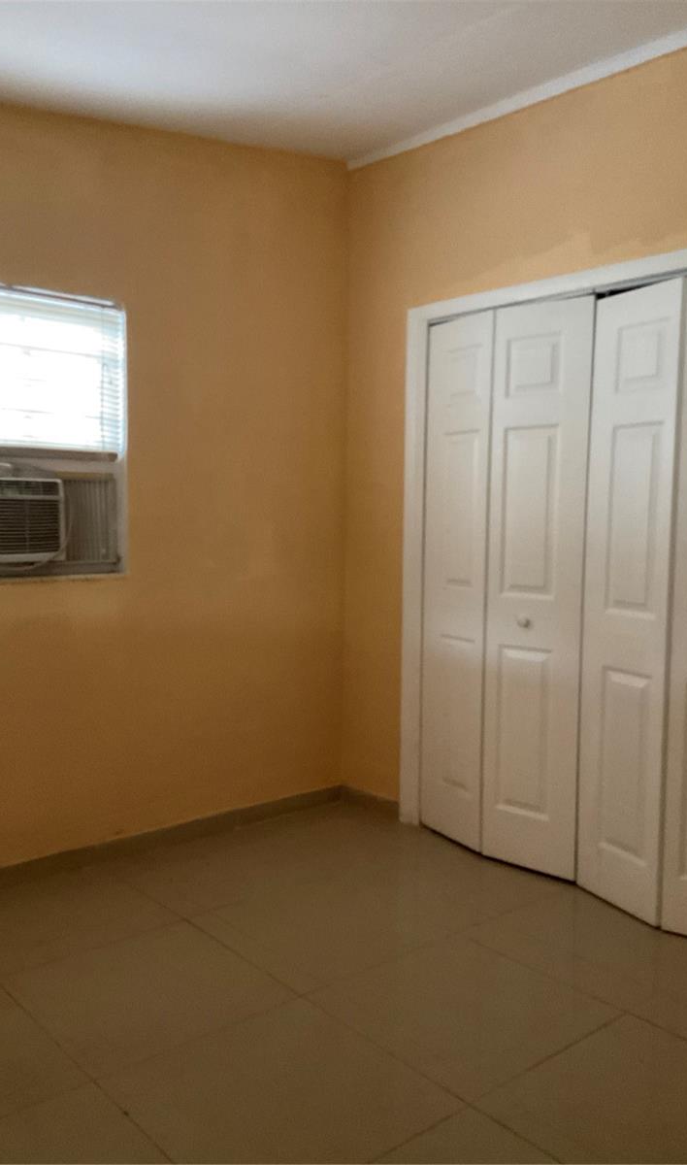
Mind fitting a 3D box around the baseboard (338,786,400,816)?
[{"bbox_3d":[0.116,0.949,4.220,0.014,0.080,0.376,-4,6,-40],"label":"baseboard"}]

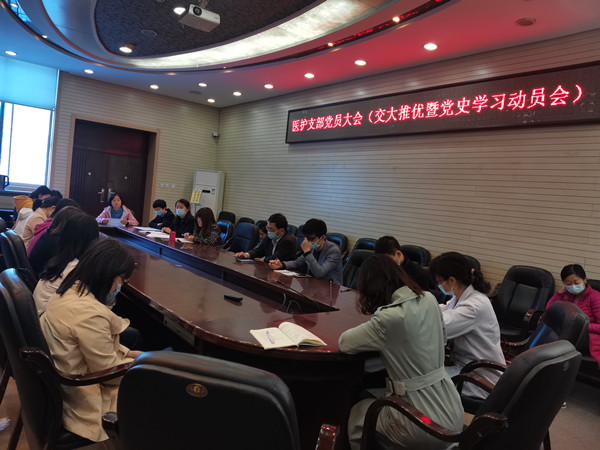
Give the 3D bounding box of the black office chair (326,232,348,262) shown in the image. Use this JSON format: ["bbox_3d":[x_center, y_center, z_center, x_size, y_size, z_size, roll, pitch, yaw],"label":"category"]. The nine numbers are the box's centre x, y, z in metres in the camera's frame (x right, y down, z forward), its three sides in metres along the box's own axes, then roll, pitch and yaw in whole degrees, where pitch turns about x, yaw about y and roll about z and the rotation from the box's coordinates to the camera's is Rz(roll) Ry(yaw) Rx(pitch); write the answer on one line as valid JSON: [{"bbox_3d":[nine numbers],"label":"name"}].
[{"bbox_3d":[0.209,0.591,5.828,0.650,1.000,0.600,4,4,-38],"label":"black office chair"}]

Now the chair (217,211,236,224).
[{"bbox_3d":[-1.650,0.255,8.786,0.660,1.000,0.620,4,4,-39],"label":"chair"}]

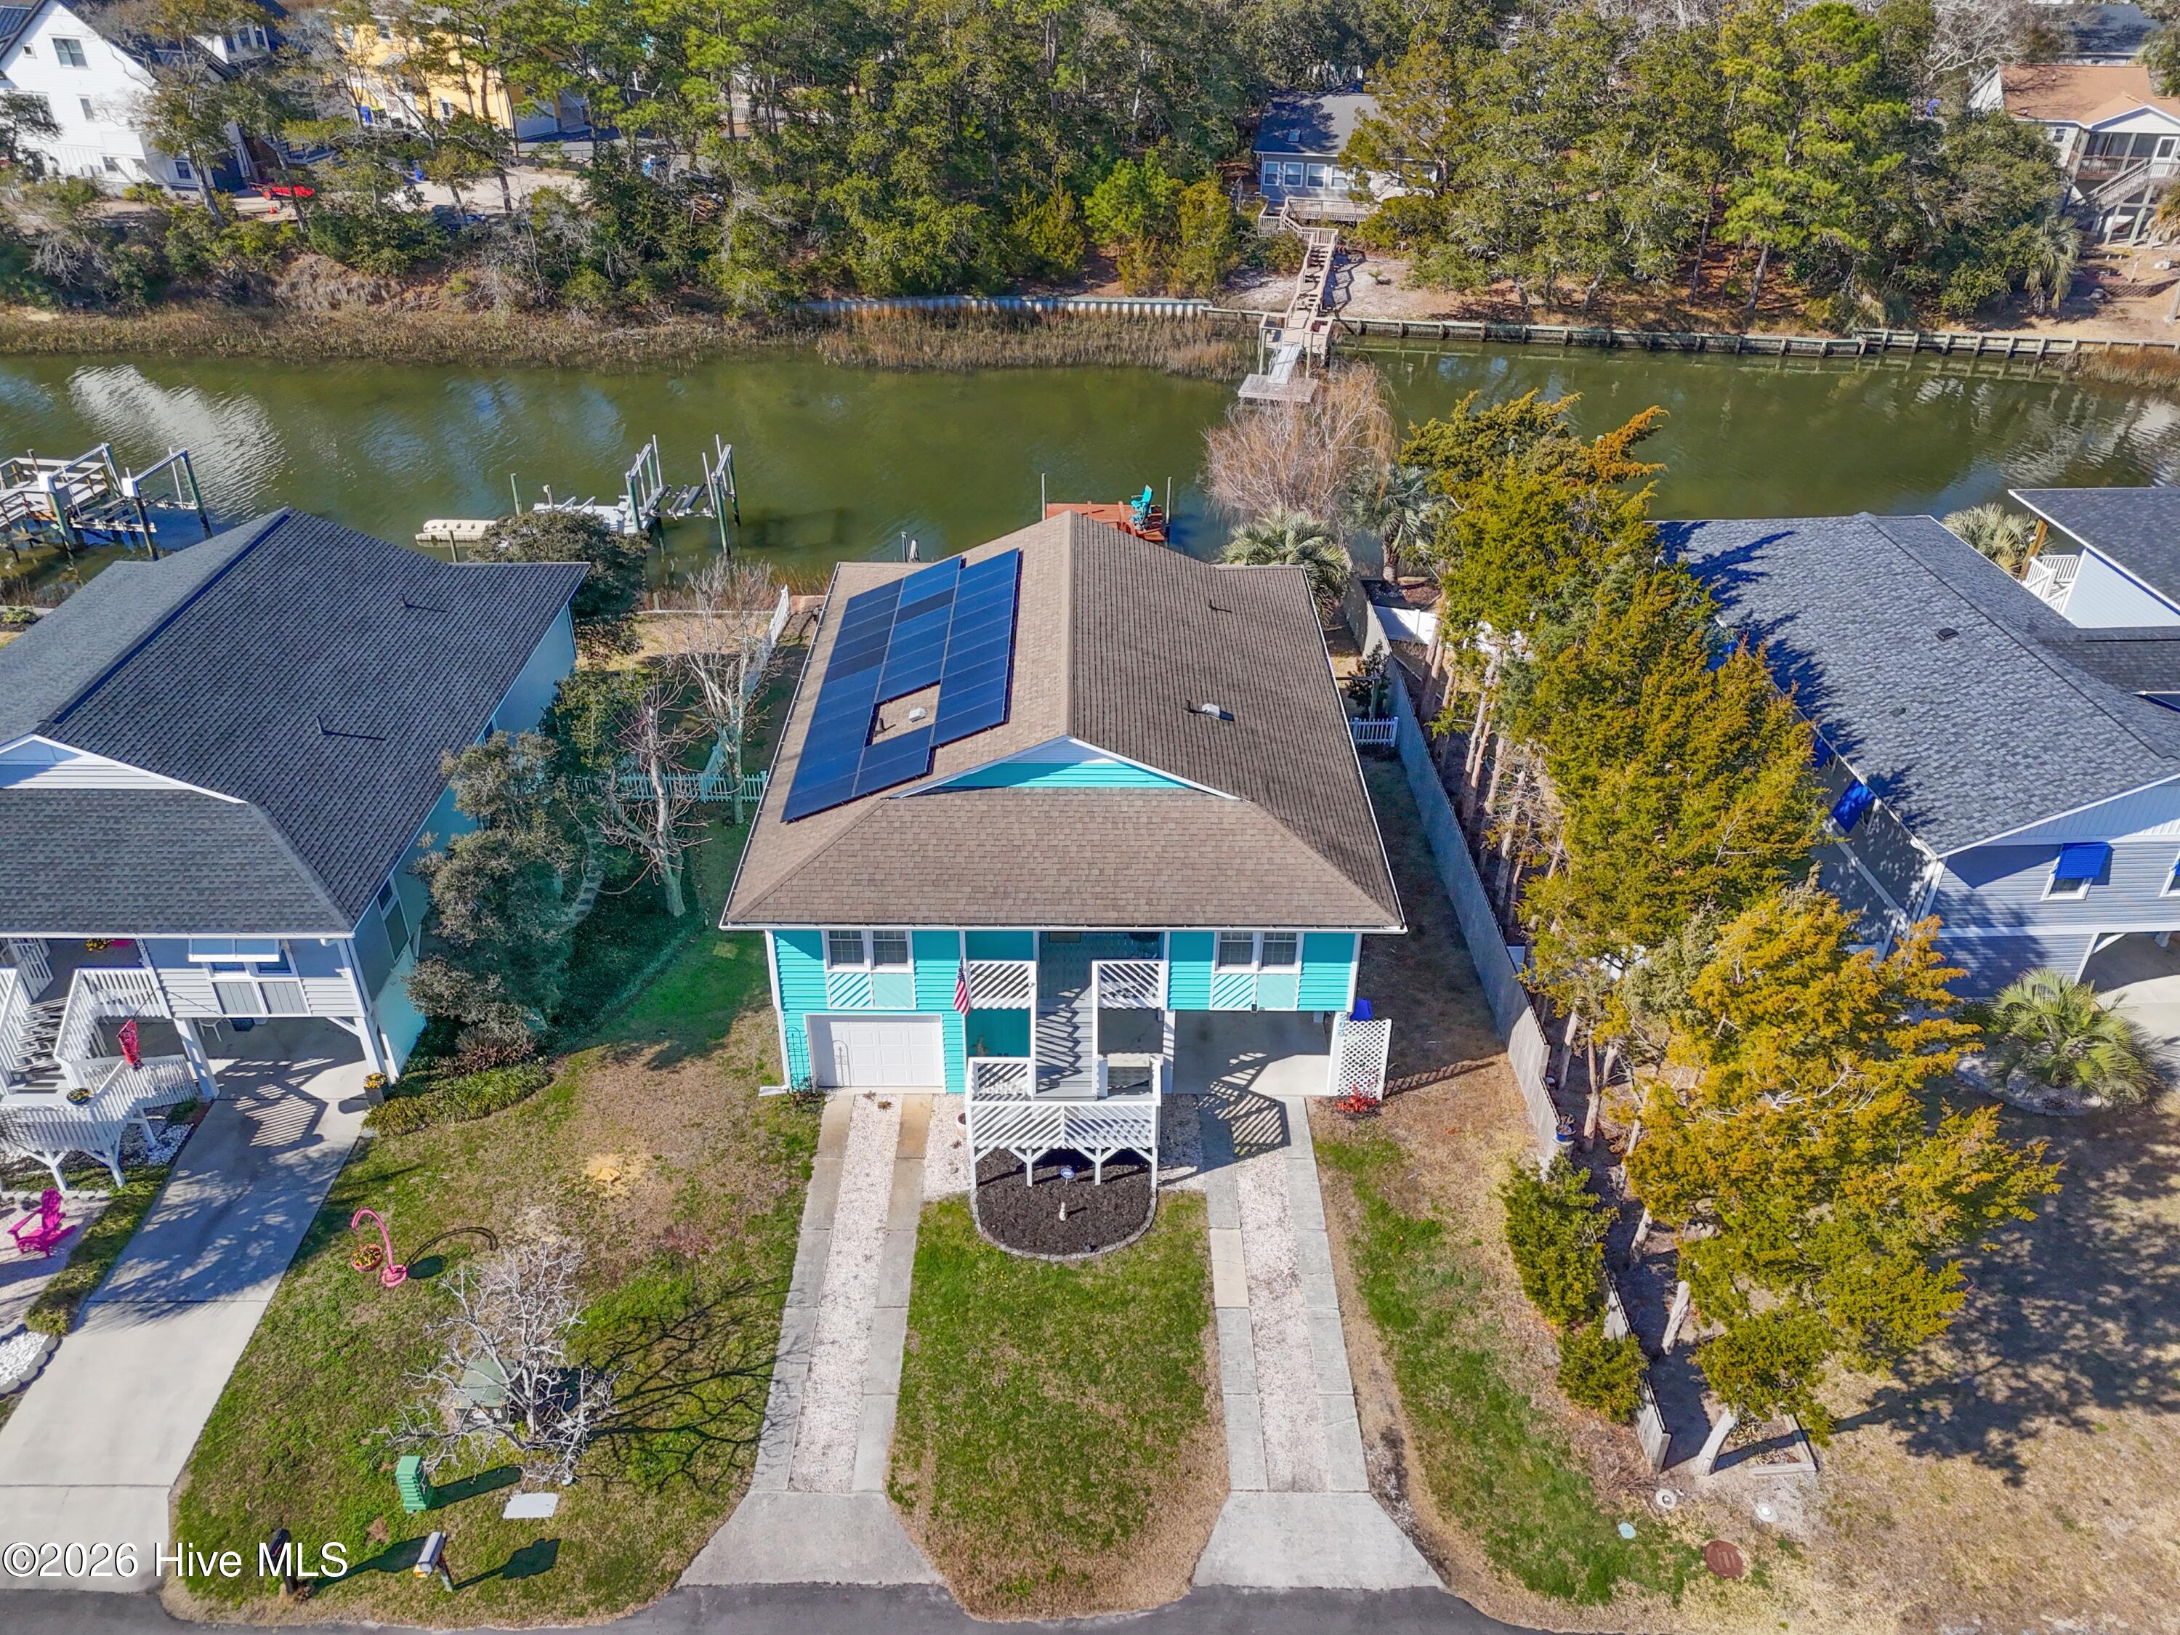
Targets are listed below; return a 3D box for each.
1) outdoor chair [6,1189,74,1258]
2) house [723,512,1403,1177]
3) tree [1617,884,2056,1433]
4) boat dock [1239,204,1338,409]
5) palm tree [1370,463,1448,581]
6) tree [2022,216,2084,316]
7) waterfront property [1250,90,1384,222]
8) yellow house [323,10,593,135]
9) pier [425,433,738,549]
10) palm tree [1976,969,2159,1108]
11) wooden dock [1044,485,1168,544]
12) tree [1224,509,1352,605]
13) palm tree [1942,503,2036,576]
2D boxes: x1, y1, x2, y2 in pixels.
[{"bbox_3d":[-20.459,7.957,29.506,0.750,0.960,0.880,9,35,13],"label":"outdoor chair"},{"bbox_3d":[-0.532,-1.024,37.708,13.940,8.090,19.740,0,34,0],"label":"house"},{"bbox_3d":[12.212,7.099,25.156,6.160,8.890,6.360,0,34,0],"label":"tree"},{"bbox_3d":[11.747,-28.910,84.327,4.440,5.660,19.190,9,35,12],"label":"boat dock"},{"bbox_3d":[11.522,-10.673,54.648,2.800,4.500,2.800,0,34,0],"label":"palm tree"},{"bbox_3d":[55.690,-31.956,87.400,3.230,5.250,3.230,0,34,0],"label":"tree"},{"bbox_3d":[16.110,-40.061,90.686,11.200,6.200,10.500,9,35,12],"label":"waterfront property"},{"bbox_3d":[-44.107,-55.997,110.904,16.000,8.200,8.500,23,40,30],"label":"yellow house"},{"bbox_3d":[-21.276,-13.409,62.424,13.030,3.840,4.240,0,34,0],"label":"pier"},{"bbox_3d":[21.369,4.863,32.936,3.200,2.600,3.200,0,34,0],"label":"palm tree"},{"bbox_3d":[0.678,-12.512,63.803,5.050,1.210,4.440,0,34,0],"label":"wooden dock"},{"bbox_3d":[6.631,-8.234,50.919,4.100,4.400,4.100,0,34,0],"label":"tree"},{"bbox_3d":[31.086,-8.796,52.470,3.640,4.950,3.640,0,34,0],"label":"palm tree"}]

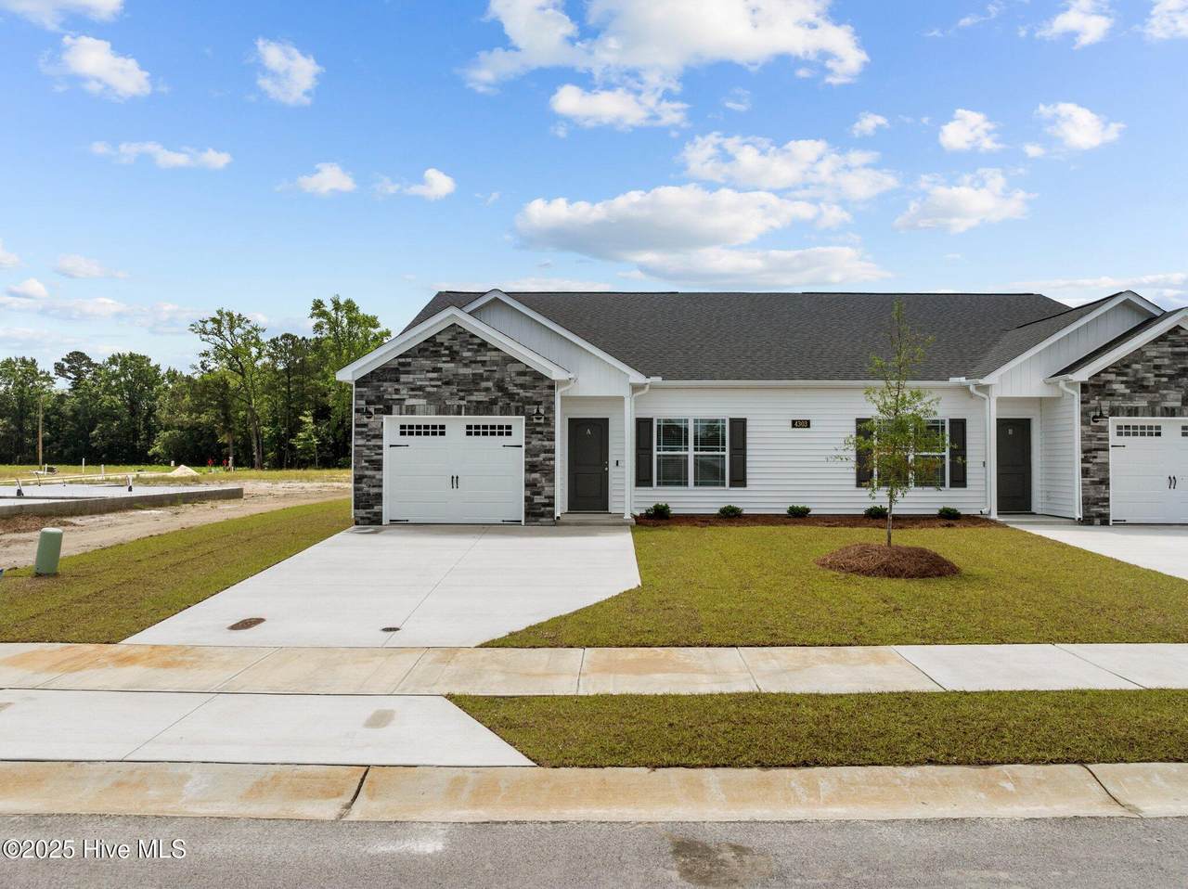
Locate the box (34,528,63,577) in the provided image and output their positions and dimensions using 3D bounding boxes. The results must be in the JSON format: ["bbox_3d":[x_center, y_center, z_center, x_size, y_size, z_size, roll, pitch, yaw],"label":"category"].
[{"bbox_3d":[-7.664,1.516,11.580,0.270,0.640,0.270,6,-5,0],"label":"box"}]

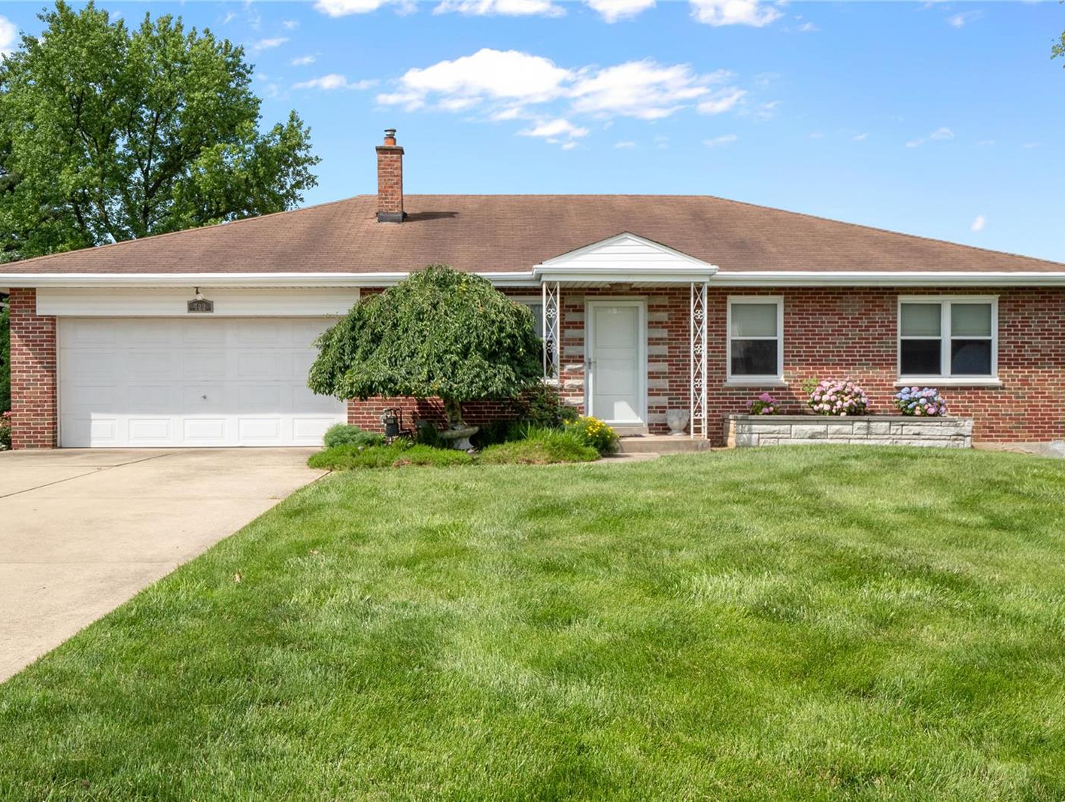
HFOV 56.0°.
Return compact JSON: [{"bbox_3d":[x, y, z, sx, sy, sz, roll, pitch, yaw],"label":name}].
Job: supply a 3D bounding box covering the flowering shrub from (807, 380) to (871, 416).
[{"bbox_3d":[5.000,-0.028,16.330,0.980,0.600,0.800,0,1,-2],"label":"flowering shrub"}]

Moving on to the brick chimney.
[{"bbox_3d":[-2.706,-4.280,19.047,0.530,1.800,0.530,0,1,-2],"label":"brick chimney"}]

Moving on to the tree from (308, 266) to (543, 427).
[{"bbox_3d":[-1.570,-0.750,14.682,3.300,2.500,3.000,0,1,-2],"label":"tree"}]

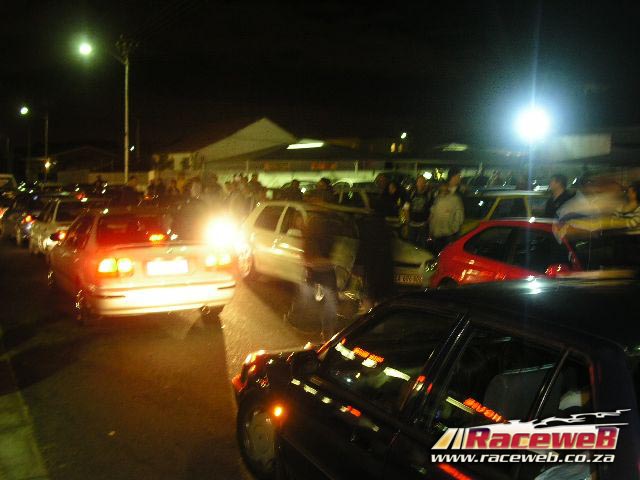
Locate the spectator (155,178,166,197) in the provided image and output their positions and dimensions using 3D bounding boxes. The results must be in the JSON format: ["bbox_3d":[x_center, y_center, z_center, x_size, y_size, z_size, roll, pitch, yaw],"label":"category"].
[{"bbox_3d":[-4.881,-1.037,21.580,0.500,1.700,0.350,3,6,30],"label":"spectator"}]

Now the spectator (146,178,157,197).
[{"bbox_3d":[-6.469,-1.449,26.975,0.500,1.740,0.320,-1,5,-9],"label":"spectator"}]

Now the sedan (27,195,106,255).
[{"bbox_3d":[-6.070,-0.457,17.118,1.680,1.400,4.300,-2,5,-27],"label":"sedan"}]

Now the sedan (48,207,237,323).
[{"bbox_3d":[-2.736,0.163,9.901,1.700,1.390,4.420,-2,5,-27],"label":"sedan"}]

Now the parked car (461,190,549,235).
[{"bbox_3d":[3.451,-0.140,13.634,4.350,1.430,1.680,-1,5,-15],"label":"parked car"}]

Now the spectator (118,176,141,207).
[{"bbox_3d":[-4.609,-0.639,17.083,0.500,1.750,0.350,3,6,30],"label":"spectator"}]

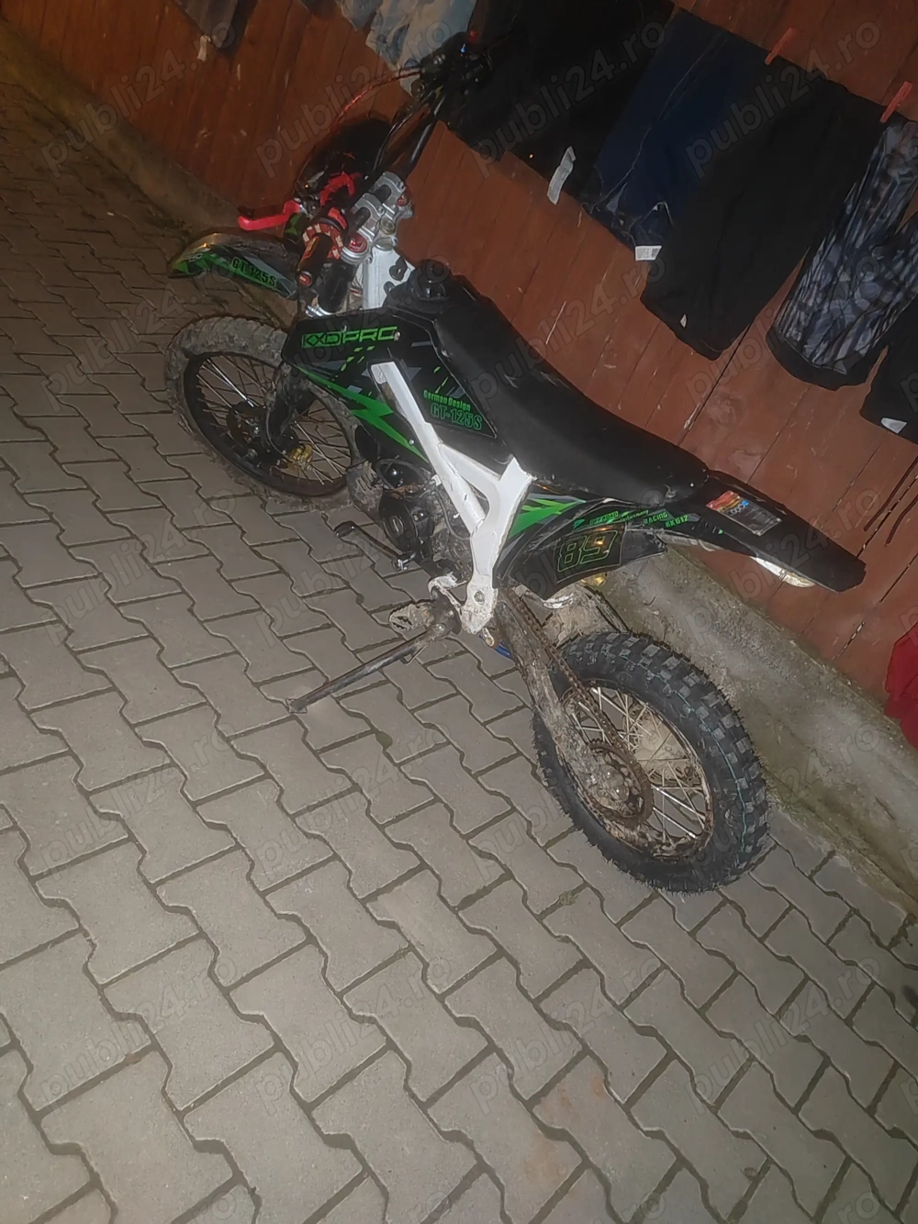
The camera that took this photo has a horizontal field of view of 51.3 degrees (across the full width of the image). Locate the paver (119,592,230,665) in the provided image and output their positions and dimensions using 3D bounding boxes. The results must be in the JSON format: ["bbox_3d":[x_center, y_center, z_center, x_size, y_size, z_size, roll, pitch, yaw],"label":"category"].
[{"bbox_3d":[-0.600,0.054,1.998,0.199,0.060,0.163,43,35,25],"label":"paver"}]

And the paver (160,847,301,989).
[{"bbox_3d":[-0.366,0.495,1.511,0.199,0.060,0.163,43,35,25],"label":"paver"}]

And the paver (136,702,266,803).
[{"bbox_3d":[-0.476,0.271,1.734,0.197,0.060,0.162,43,34,25],"label":"paver"}]

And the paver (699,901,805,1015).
[{"bbox_3d":[0.568,0.702,1.904,0.198,0.060,0.163,43,35,25],"label":"paver"}]

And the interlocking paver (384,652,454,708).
[{"bbox_3d":[-0.130,0.164,2.192,0.198,0.066,0.164,43,35,25],"label":"interlocking paver"}]

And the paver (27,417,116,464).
[{"bbox_3d":[-0.970,-0.404,2.375,0.197,0.060,0.162,43,34,25],"label":"paver"}]

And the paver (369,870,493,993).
[{"bbox_3d":[-0.058,0.556,1.628,0.197,0.060,0.162,43,34,25],"label":"paver"}]

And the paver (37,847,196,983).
[{"bbox_3d":[-0.523,0.462,1.449,0.198,0.060,0.163,43,35,25],"label":"paver"}]

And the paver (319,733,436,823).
[{"bbox_3d":[-0.170,0.346,1.885,0.198,0.060,0.163,43,35,25],"label":"paver"}]

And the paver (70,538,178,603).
[{"bbox_3d":[-0.732,-0.068,2.084,0.198,0.060,0.163,43,35,25],"label":"paver"}]

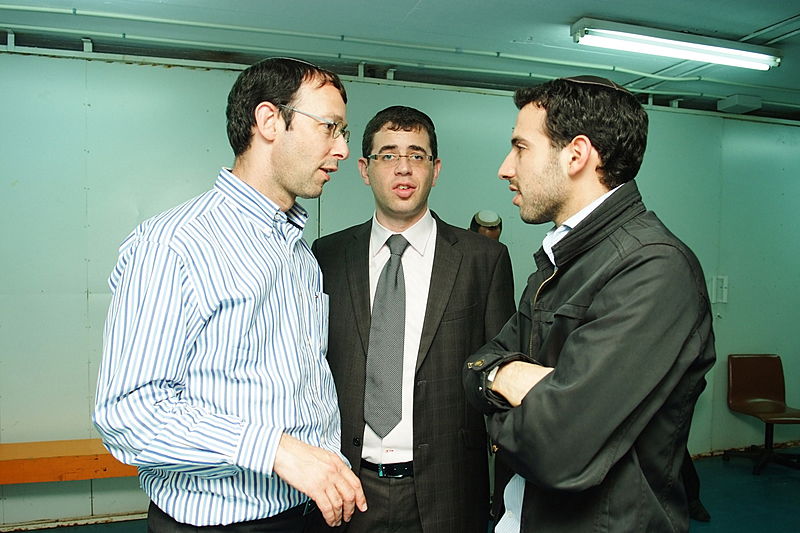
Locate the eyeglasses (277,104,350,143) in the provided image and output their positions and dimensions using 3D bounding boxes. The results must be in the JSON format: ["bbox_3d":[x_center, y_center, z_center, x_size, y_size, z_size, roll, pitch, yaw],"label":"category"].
[{"bbox_3d":[-0.160,-0.246,1.085,0.140,0.042,0.140,22,6,8],"label":"eyeglasses"}]

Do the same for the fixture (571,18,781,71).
[{"bbox_3d":[1.393,-1.085,3.150,1.230,0.088,0.120,0,3,-20],"label":"fixture"}]

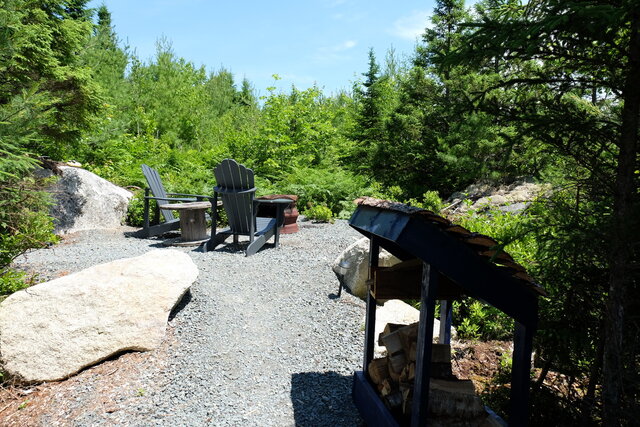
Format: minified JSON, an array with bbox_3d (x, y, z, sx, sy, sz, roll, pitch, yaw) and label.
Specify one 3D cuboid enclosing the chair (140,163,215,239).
[{"bbox_3d":[-1.926,-0.183,6.404,0.840,0.990,0.730,2,5,7],"label":"chair"}]

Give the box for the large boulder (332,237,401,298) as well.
[{"bbox_3d":[0.452,0.473,4.377,0.600,0.500,0.520,2,5,0],"label":"large boulder"}]

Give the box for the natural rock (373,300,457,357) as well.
[{"bbox_3d":[0.674,0.794,3.536,0.620,0.310,0.520,1,5,-6],"label":"natural rock"}]

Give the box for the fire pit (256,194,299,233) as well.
[{"bbox_3d":[-0.618,-0.002,6.726,0.600,0.530,0.580,2,5,0],"label":"fire pit"}]

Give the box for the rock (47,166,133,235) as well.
[{"bbox_3d":[-3.381,-0.253,6.907,1.250,0.930,0.950,0,6,-17],"label":"rock"}]

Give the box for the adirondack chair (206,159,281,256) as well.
[{"bbox_3d":[-0.829,-0.081,5.548,0.730,0.990,0.840,4,6,28],"label":"adirondack chair"}]

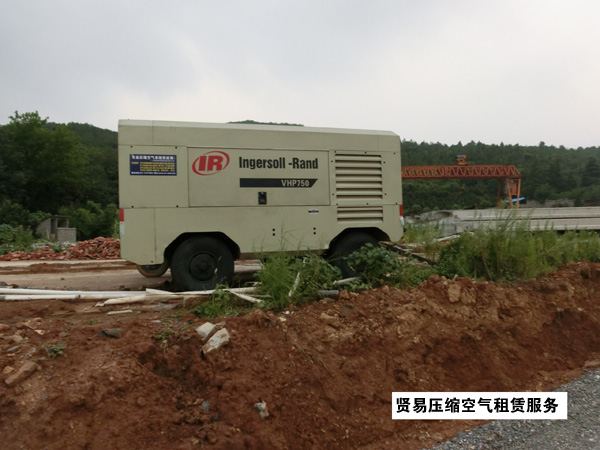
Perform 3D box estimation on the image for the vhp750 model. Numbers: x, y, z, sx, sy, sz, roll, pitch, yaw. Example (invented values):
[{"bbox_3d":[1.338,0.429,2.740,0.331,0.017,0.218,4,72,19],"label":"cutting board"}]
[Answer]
[{"bbox_3d":[-0.616,-0.241,6.862,3.900,2.272,1.950,-1,-1,-15],"label":"vhp750 model"}]

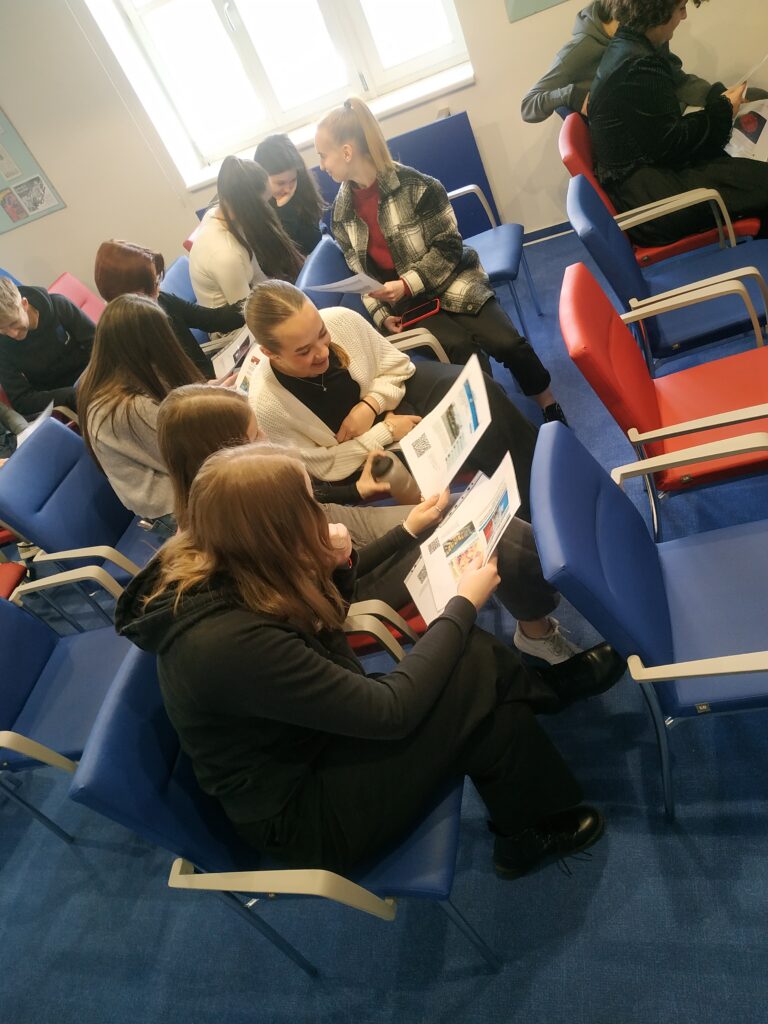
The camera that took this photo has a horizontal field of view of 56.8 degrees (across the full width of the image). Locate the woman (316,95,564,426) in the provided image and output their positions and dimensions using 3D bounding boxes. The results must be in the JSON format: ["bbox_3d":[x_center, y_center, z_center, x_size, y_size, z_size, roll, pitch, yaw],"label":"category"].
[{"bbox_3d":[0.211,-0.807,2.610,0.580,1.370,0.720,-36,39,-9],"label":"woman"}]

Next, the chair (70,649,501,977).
[{"bbox_3d":[-0.117,0.621,1.619,0.605,0.905,0.575,-11,42,20],"label":"chair"}]

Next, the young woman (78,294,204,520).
[{"bbox_3d":[-0.633,-0.314,2.761,0.800,1.140,0.520,-29,39,0],"label":"young woman"}]

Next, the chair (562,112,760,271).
[{"bbox_3d":[1.104,-1.130,2.797,0.605,0.905,0.575,-9,43,23],"label":"chair"}]

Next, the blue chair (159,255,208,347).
[{"bbox_3d":[-0.605,-0.833,3.497,0.605,0.905,0.575,-9,43,23],"label":"blue chair"}]

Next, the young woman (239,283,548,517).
[{"bbox_3d":[0.107,-0.269,2.244,0.850,1.170,0.580,2,48,32],"label":"young woman"}]

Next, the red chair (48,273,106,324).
[{"bbox_3d":[-1.487,-1.001,4.209,0.605,0.905,0.575,-9,43,23],"label":"red chair"}]

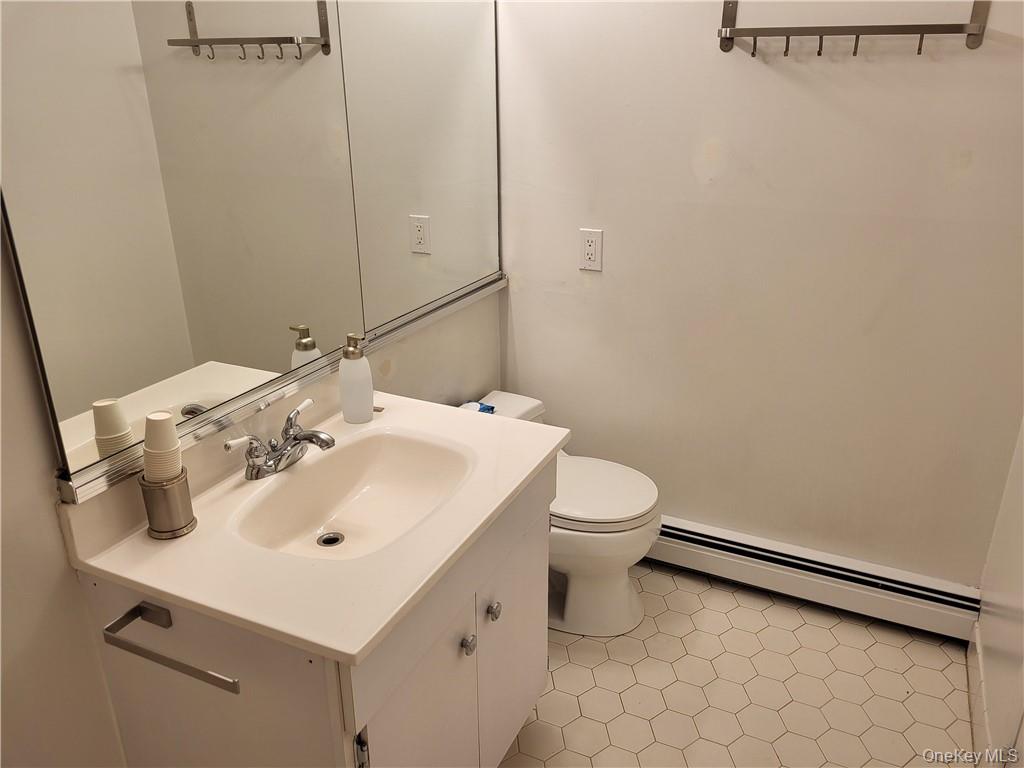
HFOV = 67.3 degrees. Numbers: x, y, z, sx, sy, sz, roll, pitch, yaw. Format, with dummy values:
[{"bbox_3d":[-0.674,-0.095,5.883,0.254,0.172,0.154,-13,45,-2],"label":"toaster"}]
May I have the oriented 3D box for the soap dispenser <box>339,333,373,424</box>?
[{"bbox_3d":[-0.341,-0.012,1.673,0.072,0.195,0.069,0,22,0],"label":"soap dispenser"}]

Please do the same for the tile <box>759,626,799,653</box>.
[{"bbox_3d":[0.747,0.720,2.155,0.123,0.008,0.106,10,24,23],"label":"tile"}]

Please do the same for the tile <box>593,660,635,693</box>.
[{"bbox_3d":[0.279,0.801,2.103,0.127,0.008,0.110,10,24,23],"label":"tile"}]

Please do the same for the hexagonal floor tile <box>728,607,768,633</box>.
[{"bbox_3d":[0.699,0.702,2.284,0.109,0.009,0.126,-2,22,-4],"label":"hexagonal floor tile"}]

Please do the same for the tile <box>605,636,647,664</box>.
[{"bbox_3d":[0.327,0.762,2.196,0.127,0.008,0.110,10,24,23],"label":"tile"}]

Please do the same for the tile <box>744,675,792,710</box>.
[{"bbox_3d":[0.669,0.812,2.015,0.109,0.009,0.126,-2,22,-4],"label":"tile"}]

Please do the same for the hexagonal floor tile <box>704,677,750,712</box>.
[{"bbox_3d":[0.567,0.827,2.035,0.127,0.008,0.110,10,24,23],"label":"hexagonal floor tile"}]

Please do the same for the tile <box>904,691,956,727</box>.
[{"bbox_3d":[1.062,0.833,1.957,0.109,0.009,0.126,-2,22,-4],"label":"tile"}]

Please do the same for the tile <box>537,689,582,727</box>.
[{"bbox_3d":[0.116,0.814,1.930,0.123,0.008,0.106,10,24,23],"label":"tile"}]

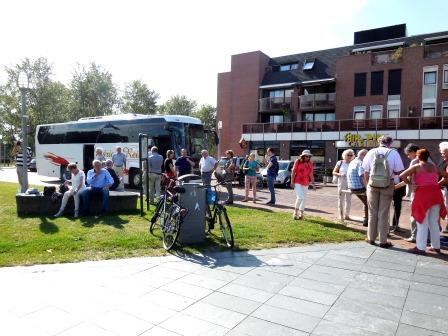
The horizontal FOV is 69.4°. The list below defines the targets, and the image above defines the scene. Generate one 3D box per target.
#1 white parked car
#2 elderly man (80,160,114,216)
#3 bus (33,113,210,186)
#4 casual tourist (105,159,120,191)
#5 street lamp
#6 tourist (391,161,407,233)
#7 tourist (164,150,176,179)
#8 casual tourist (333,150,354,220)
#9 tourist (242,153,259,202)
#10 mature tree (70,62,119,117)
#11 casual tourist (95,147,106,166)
[{"bbox_3d":[3.452,0.318,18.695,1.690,1.480,3.900,2,2,32],"label":"white parked car"},{"bbox_3d":[-3.061,0.455,7.828,0.620,1.360,0.820,0,2,-9],"label":"elderly man"},{"bbox_3d":[-6.181,-0.797,17.819,11.250,3.470,2.550,2,2,32],"label":"bus"},{"bbox_3d":[-3.043,0.384,8.950,0.700,1.280,0.520,-3,4,-41],"label":"casual tourist"},{"bbox_3d":[-5.578,-0.824,9.039,0.320,3.750,0.320,1,2,0],"label":"street lamp"},{"bbox_3d":[3.621,0.491,6.724,0.480,1.620,0.500,-1,3,-45],"label":"tourist"},{"bbox_3d":[-1.621,0.274,9.800,0.380,1.630,0.460,4,5,45],"label":"tourist"},{"bbox_3d":[2.777,0.385,7.550,0.500,1.650,0.380,-1,3,-18],"label":"casual tourist"},{"bbox_3d":[0.868,0.331,10.400,0.520,1.630,0.380,1,3,11],"label":"tourist"},{"bbox_3d":[-12.340,-4.720,30.833,5.000,10.300,5.000,0,2,-30],"label":"mature tree"},{"bbox_3d":[-4.477,0.082,11.700,0.500,1.650,0.360,1,3,18],"label":"casual tourist"}]

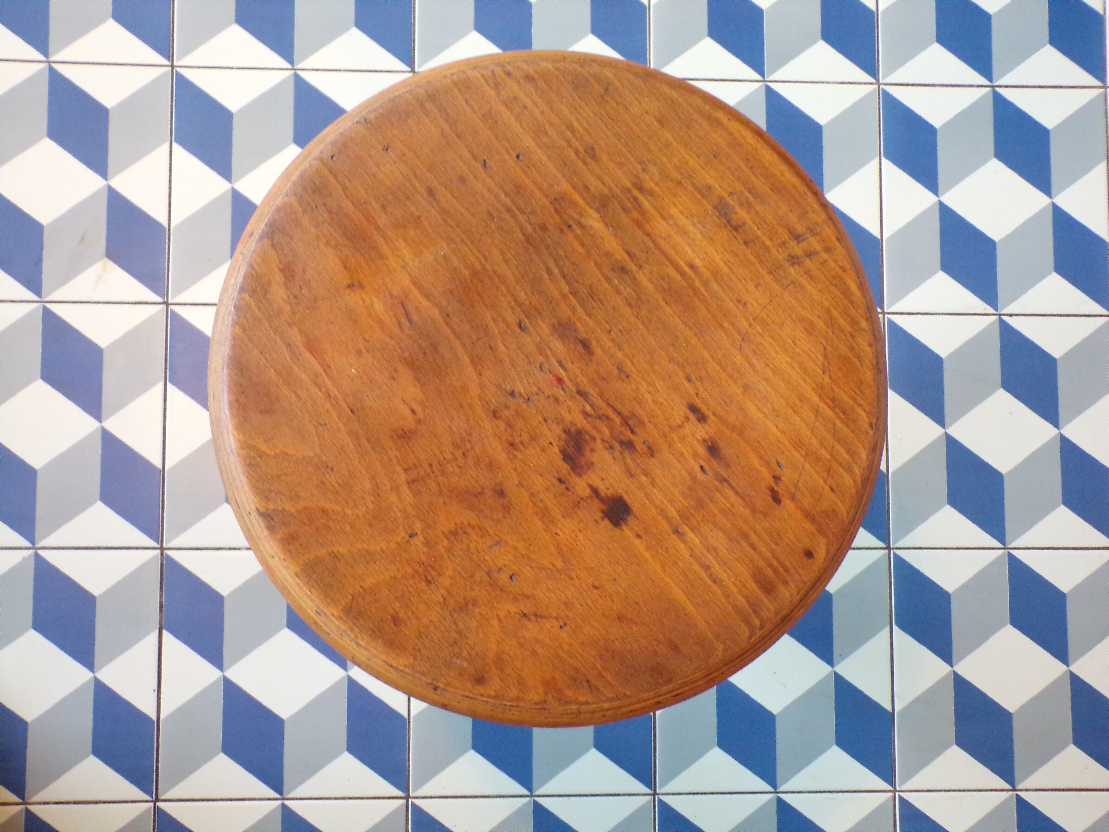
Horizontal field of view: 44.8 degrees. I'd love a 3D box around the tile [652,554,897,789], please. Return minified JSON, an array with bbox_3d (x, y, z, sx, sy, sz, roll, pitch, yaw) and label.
[{"bbox_3d":[0.181,0.211,1.120,0.198,0.010,0.198,0,85,-4],"label":"tile"}]

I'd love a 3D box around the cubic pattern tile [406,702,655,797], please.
[{"bbox_3d":[-0.019,0.210,1.107,0.198,0.010,0.198,0,85,-4],"label":"cubic pattern tile"}]

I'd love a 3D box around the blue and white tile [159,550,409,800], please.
[{"bbox_3d":[-0.218,0.208,1.093,0.198,0.010,0.198,0,85,-4],"label":"blue and white tile"}]

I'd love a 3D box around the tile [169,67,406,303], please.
[{"bbox_3d":[-0.218,-0.190,1.126,0.198,0.010,0.198,0,85,-4],"label":"tile"}]

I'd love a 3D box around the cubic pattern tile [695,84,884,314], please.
[{"bbox_3d":[0.181,-0.188,1.152,0.198,0.010,0.198,0,85,-4],"label":"cubic pattern tile"}]

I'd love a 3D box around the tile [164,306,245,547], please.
[{"bbox_3d":[-0.218,0.009,1.110,0.198,0.010,0.198,0,85,-4],"label":"tile"}]

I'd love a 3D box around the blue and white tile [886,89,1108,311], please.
[{"bbox_3d":[0.381,-0.187,1.165,0.198,0.010,0.198,0,85,-4],"label":"blue and white tile"}]

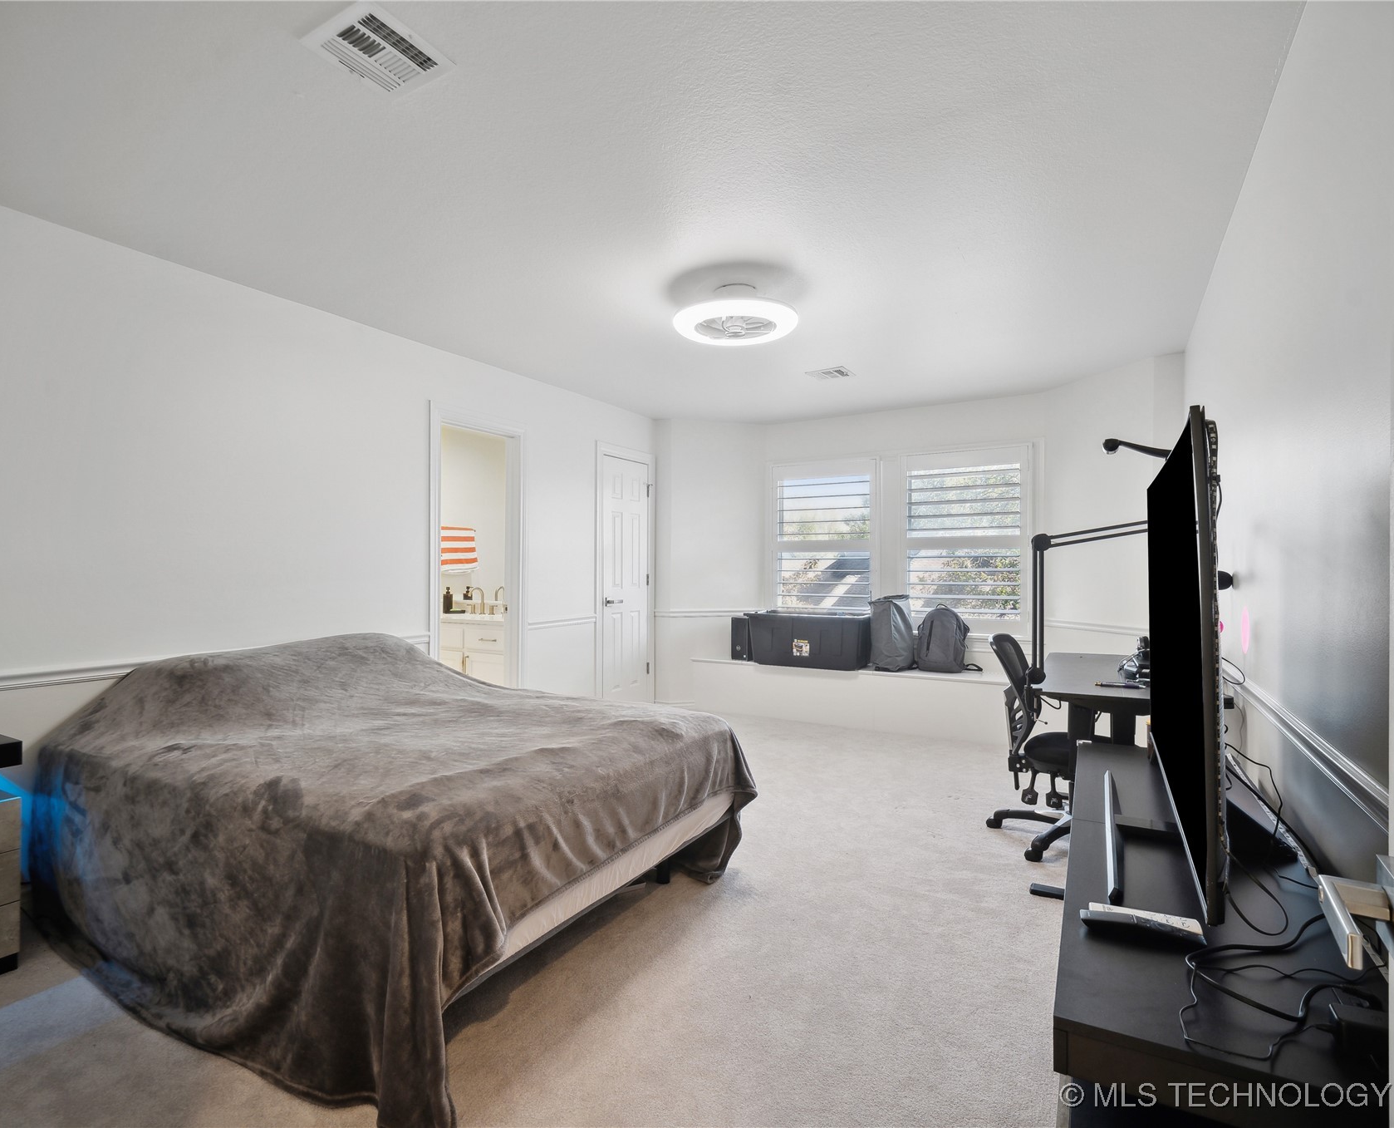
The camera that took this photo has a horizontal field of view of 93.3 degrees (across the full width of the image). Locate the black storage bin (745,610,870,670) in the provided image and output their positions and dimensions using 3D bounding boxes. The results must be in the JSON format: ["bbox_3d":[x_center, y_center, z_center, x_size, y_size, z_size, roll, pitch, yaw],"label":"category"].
[{"bbox_3d":[0.878,0.582,5.100,0.900,0.390,0.470,0,0,29],"label":"black storage bin"}]

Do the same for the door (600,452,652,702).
[{"bbox_3d":[-0.561,0.190,5.255,0.050,2.030,0.600,0,0,32],"label":"door"}]

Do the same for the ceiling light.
[{"bbox_3d":[0.177,-1.150,2.983,0.565,0.160,0.565,0,0,0],"label":"ceiling light"}]

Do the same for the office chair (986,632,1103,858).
[{"bbox_3d":[1.635,0.765,2.890,0.650,0.910,0.650,0,0,33],"label":"office chair"}]

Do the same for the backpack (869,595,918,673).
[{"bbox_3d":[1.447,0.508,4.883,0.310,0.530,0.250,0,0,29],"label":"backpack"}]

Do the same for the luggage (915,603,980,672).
[{"bbox_3d":[1.793,0.535,4.733,0.370,0.480,0.240,0,0,28],"label":"luggage"}]

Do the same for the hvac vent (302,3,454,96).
[{"bbox_3d":[-0.763,-1.220,1.587,0.245,0.030,0.245,0,0,32],"label":"hvac vent"}]

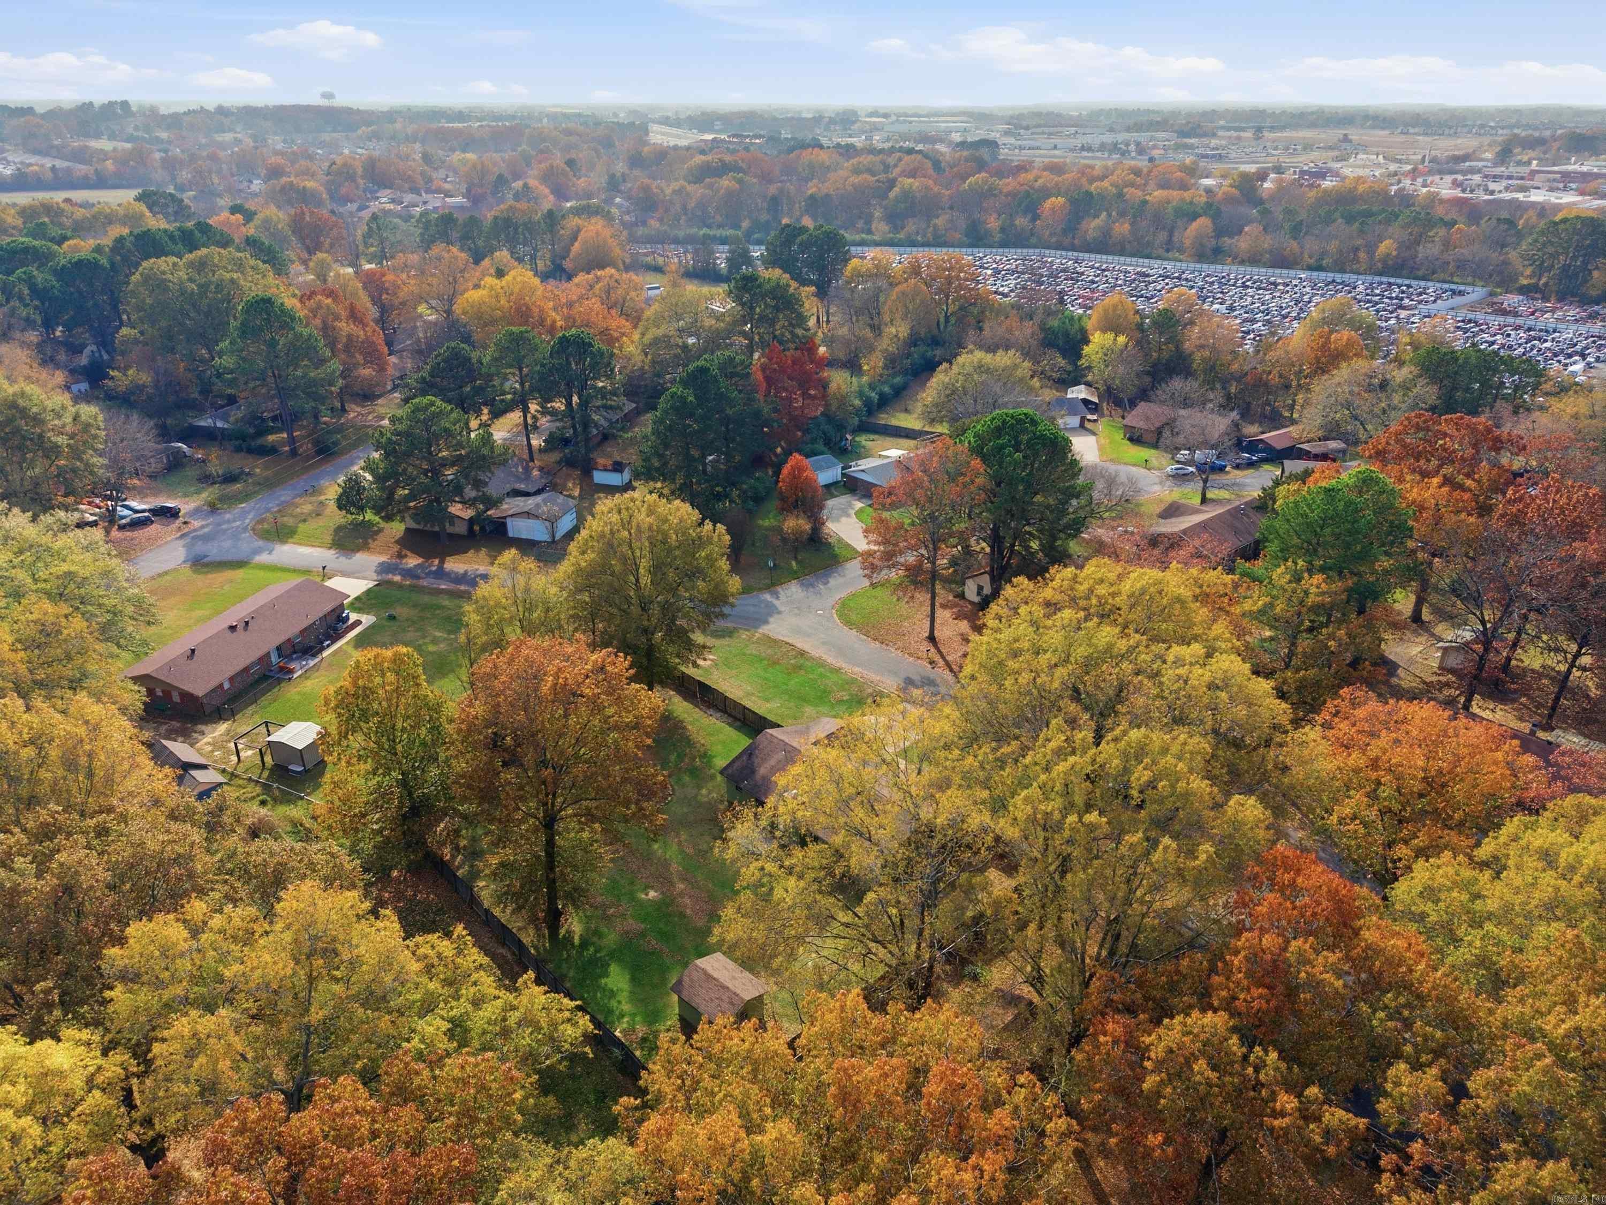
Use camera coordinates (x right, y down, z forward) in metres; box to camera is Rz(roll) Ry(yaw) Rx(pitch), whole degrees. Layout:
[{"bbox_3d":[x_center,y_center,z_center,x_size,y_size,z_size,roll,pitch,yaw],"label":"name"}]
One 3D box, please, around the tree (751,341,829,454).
[{"bbox_3d":[-2.090,-31.930,177.250,11.930,20.040,11.930,0,24,0],"label":"tree"}]

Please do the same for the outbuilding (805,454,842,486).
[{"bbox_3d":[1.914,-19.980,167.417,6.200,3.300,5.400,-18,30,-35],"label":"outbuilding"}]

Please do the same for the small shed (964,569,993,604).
[{"bbox_3d":[21.245,-2.042,127.101,3.500,3.600,3.600,-22,32,-39],"label":"small shed"}]

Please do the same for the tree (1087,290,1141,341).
[{"bbox_3d":[65.640,-56.570,235.160,11.620,17.560,11.620,0,24,0],"label":"tree"}]

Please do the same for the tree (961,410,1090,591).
[{"bbox_3d":[25.230,-10.920,127.100,14.930,22.790,14.930,0,24,0],"label":"tree"}]

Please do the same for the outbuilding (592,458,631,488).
[{"bbox_3d":[-30.690,-21.200,179.570,5.430,3.250,3.700,7,25,15],"label":"outbuilding"}]

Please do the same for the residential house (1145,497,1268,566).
[{"bbox_3d":[51.827,-9.648,142.821,20.000,4.600,12.600,-21,32,-39],"label":"residential house"}]

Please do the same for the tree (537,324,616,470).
[{"bbox_3d":[-35.350,-32.090,175.660,11.230,21.640,11.230,0,24,0],"label":"tree"}]

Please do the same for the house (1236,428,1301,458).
[{"bbox_3d":[80.050,-27.350,186.890,12.110,3.800,7.570,-17,29,-33],"label":"house"}]

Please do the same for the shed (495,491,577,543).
[{"bbox_3d":[-35.000,-11.340,147.000,8.200,4.000,7.400,6,25,12],"label":"shed"}]

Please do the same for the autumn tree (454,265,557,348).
[{"bbox_3d":[-73.150,-71.910,272.710,24.490,19.260,21.550,0,24,0],"label":"autumn tree"}]

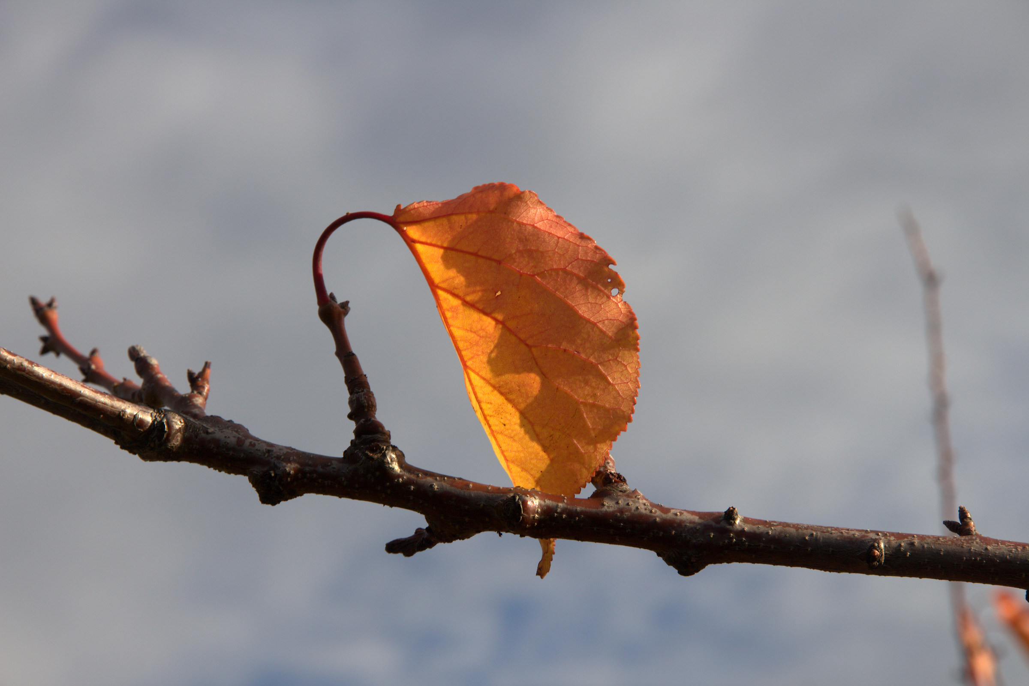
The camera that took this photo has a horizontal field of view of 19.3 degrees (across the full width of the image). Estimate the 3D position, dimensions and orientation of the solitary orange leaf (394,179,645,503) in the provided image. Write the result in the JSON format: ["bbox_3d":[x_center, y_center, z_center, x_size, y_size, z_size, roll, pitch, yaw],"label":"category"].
[{"bbox_3d":[0.000,0.003,0.565,0.046,0.065,0.022,0,-15,0],"label":"solitary orange leaf"}]

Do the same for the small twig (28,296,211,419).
[{"bbox_3d":[-0.070,0.003,0.535,0.032,0.021,0.016,0,-15,0],"label":"small twig"}]

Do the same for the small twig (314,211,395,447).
[{"bbox_3d":[-0.027,-0.003,0.520,0.015,0.040,0.011,0,-15,0],"label":"small twig"}]

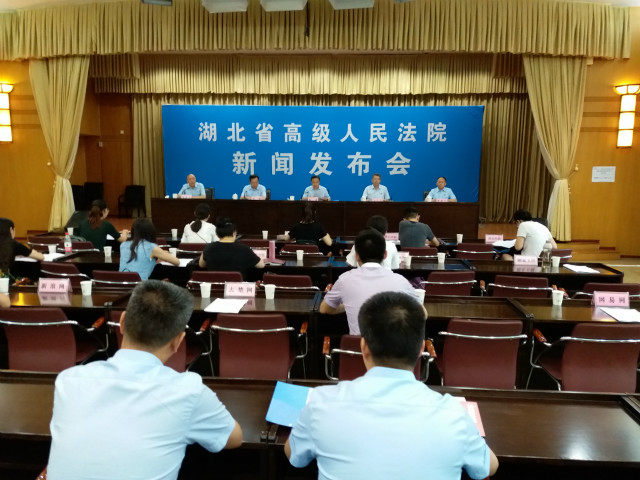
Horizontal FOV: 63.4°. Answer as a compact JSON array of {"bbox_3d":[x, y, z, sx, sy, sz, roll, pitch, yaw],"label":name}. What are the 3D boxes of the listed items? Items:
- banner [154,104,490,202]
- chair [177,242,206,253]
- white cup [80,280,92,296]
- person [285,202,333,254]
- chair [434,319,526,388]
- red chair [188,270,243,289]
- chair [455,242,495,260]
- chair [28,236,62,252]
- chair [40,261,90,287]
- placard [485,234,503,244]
[{"bbox_3d":[-0.024,-1.613,11.625,7.120,2.740,0.100,1,8,4],"label":"banner"},{"bbox_3d":[-1.310,0.429,5.970,0.570,0.860,0.600,1,7,3],"label":"chair"},{"bbox_3d":[-1.573,0.327,3.485,0.075,0.087,0.075,1,8,0],"label":"white cup"},{"bbox_3d":[-0.127,0.173,6.103,0.540,1.220,0.750,1,8,4],"label":"person"},{"bbox_3d":[0.892,0.805,3.061,0.570,0.850,0.580,1,8,4],"label":"chair"},{"bbox_3d":[-0.783,0.614,4.304,0.550,0.810,0.570,1,8,4],"label":"red chair"},{"bbox_3d":[1.765,0.411,5.994,0.550,0.800,0.560,2,8,12],"label":"chair"},{"bbox_3d":[-3.222,0.352,6.411,0.570,0.860,0.600,1,7,3],"label":"chair"},{"bbox_3d":[-2.029,0.574,4.482,0.570,0.850,0.580,3,8,17],"label":"chair"},{"bbox_3d":[2.242,0.005,6.660,0.220,0.100,0.085,1,7,3],"label":"placard"}]

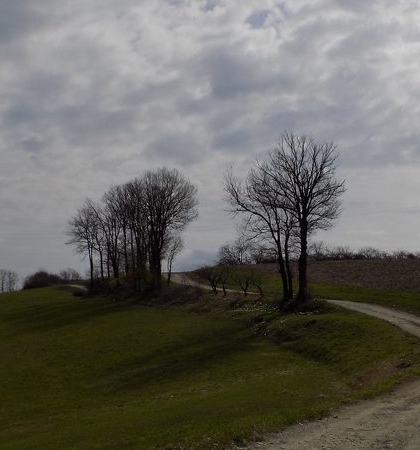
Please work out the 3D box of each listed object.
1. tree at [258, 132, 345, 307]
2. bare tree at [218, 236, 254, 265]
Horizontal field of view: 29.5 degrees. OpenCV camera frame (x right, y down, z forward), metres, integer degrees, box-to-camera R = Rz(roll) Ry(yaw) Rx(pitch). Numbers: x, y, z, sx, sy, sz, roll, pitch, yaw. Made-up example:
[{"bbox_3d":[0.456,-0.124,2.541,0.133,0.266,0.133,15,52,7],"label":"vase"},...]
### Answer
[{"bbox_3d":[5.738,-0.345,50.000,5.285,10.912,5.021,0,-4,0],"label":"tree"},{"bbox_3d":[3.656,3.518,110.000,4.867,3.863,4.381,0,-4,0],"label":"bare tree"}]

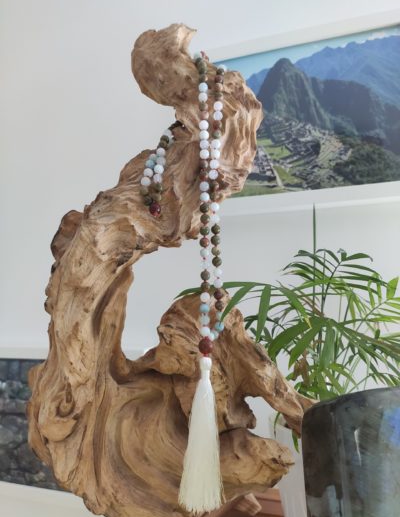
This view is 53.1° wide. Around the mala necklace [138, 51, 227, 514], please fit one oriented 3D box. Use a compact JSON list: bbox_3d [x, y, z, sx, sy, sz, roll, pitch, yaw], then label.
[{"bbox_3d":[-0.014,-0.002,0.365,0.082,0.410,0.070,0,-11,0],"label":"mala necklace"}]

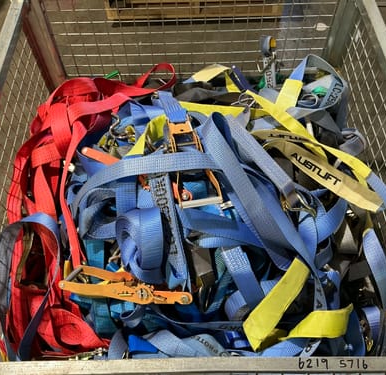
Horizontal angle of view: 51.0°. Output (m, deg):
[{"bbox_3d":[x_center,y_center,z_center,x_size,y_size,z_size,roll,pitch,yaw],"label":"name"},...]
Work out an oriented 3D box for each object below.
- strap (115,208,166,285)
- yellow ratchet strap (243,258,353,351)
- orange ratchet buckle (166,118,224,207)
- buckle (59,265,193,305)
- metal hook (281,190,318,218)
[{"bbox_3d":[-0.127,0.143,0.980,0.060,0.160,0.145,-6,56,-24],"label":"strap"},{"bbox_3d":[0.244,0.287,0.983,0.240,0.100,0.195,-1,57,0],"label":"yellow ratchet strap"},{"bbox_3d":[-0.007,-0.072,1.062,0.095,0.060,0.313,-10,56,-6],"label":"orange ratchet buckle"},{"bbox_3d":[-0.162,0.235,1.000,0.325,0.050,0.085,7,51,9],"label":"buckle"},{"bbox_3d":[0.259,0.041,0.990,0.088,0.045,0.056,36,64,22],"label":"metal hook"}]

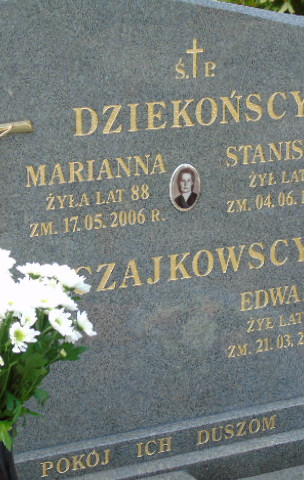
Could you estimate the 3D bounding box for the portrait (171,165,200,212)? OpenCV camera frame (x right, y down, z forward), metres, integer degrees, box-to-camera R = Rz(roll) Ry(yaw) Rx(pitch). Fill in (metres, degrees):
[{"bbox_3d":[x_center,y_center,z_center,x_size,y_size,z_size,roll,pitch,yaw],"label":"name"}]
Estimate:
[{"bbox_3d":[0.075,-0.113,2.858,0.075,0.104,0.010,-7,15,-27],"label":"portrait"}]

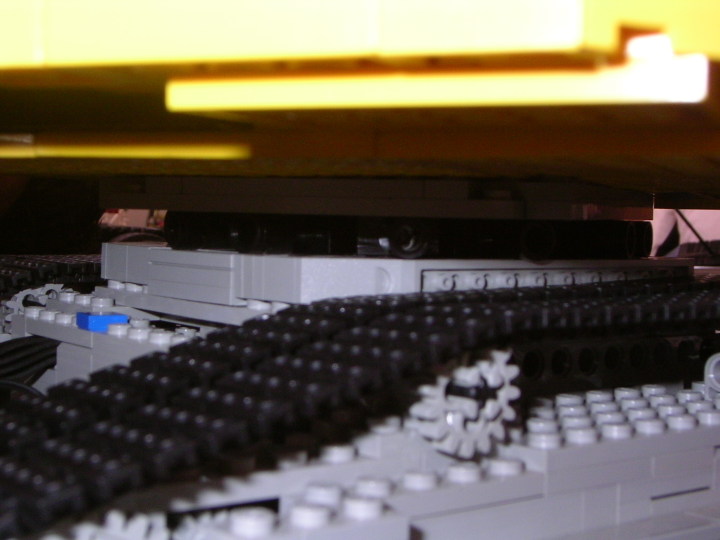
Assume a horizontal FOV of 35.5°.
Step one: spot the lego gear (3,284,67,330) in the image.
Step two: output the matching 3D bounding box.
[{"bbox_3d":[-0.071,0.011,0.248,0.009,0.016,0.016,0,3,-37],"label":"lego gear"}]

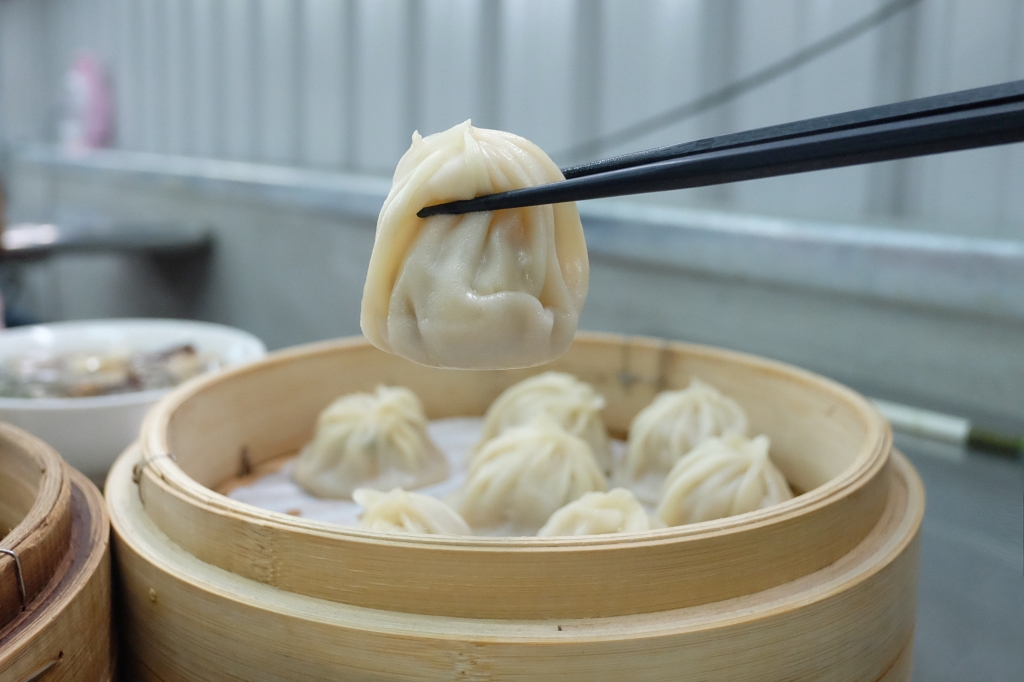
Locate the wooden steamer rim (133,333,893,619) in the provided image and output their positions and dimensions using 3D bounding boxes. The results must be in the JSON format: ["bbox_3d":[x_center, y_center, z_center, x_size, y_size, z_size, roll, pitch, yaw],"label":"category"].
[{"bbox_3d":[0.001,0.023,0.243,0.216,0.015,0.216,0,11,0],"label":"wooden steamer rim"}]

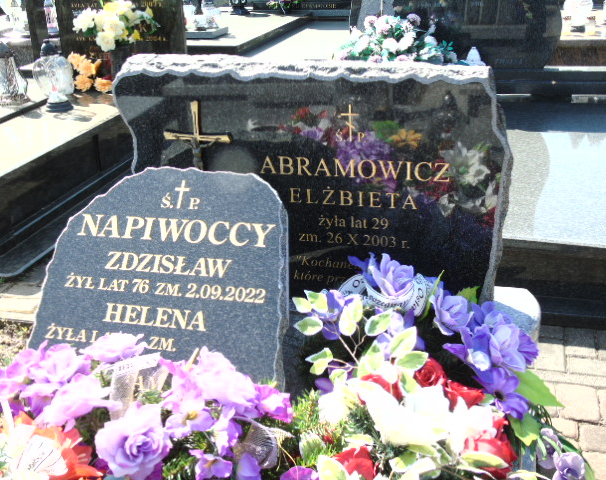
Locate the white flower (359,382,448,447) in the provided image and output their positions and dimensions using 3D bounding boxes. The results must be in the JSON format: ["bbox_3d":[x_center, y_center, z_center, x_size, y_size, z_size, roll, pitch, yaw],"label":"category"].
[{"bbox_3d":[0.165,0.287,1.215,0.138,0.080,0.100,2,25,10],"label":"white flower"}]

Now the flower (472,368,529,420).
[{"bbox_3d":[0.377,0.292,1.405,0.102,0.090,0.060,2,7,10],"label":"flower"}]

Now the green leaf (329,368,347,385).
[{"bbox_3d":[0.068,0.262,1.420,0.036,0.017,0.032,19,63,4],"label":"green leaf"}]

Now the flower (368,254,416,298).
[{"bbox_3d":[0.187,0.079,1.560,0.098,0.070,0.070,-4,26,-1],"label":"flower"}]

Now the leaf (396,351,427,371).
[{"bbox_3d":[0.207,0.230,1.410,0.063,0.020,0.036,-14,61,-8],"label":"leaf"}]

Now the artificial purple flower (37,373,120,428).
[{"bbox_3d":[-0.380,0.271,1.250,0.132,0.085,0.085,-7,61,-11],"label":"artificial purple flower"}]

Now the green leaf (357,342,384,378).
[{"bbox_3d":[0.126,0.225,1.380,0.046,0.060,0.025,-4,26,-1],"label":"green leaf"}]

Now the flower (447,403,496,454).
[{"bbox_3d":[0.282,0.316,1.240,0.082,0.078,0.070,0,24,5],"label":"flower"}]

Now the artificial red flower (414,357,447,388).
[{"bbox_3d":[0.235,0.243,1.365,0.064,0.050,0.058,4,25,16],"label":"artificial red flower"}]

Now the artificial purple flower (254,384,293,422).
[{"bbox_3d":[-0.053,0.295,1.335,0.072,0.066,0.055,-2,24,3],"label":"artificial purple flower"}]

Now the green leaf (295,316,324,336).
[{"bbox_3d":[0.012,0.164,1.400,0.050,0.032,0.020,0,26,6],"label":"green leaf"}]

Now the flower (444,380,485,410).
[{"bbox_3d":[0.310,0.302,1.420,0.075,0.050,0.060,-4,26,-1],"label":"flower"}]

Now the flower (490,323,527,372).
[{"bbox_3d":[0.428,0.224,1.540,0.077,0.097,0.065,-9,-15,-15],"label":"flower"}]

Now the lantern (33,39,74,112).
[{"bbox_3d":[-1.287,-0.850,3.820,0.195,0.345,0.135,-3,24,0],"label":"lantern"}]

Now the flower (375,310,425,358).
[{"bbox_3d":[0.193,0.187,1.460,0.093,0.075,0.065,-4,26,-1],"label":"flower"}]

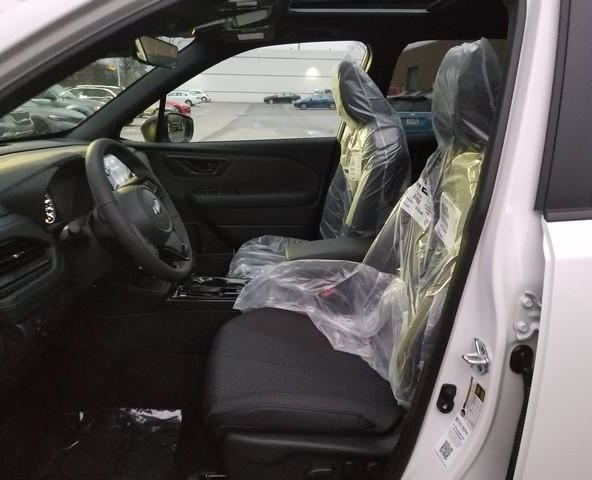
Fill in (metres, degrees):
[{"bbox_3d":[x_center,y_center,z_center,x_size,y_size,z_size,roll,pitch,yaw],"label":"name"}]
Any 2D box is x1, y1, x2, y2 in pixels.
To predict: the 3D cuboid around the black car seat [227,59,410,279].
[{"bbox_3d":[0.055,-0.173,1.942,0.740,1.050,0.540,-1,17,-7],"label":"black car seat"}]

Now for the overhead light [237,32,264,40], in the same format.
[{"bbox_3d":[-0.141,-0.633,1.495,0.088,0.025,0.050,-1,17,-7],"label":"overhead light"}]

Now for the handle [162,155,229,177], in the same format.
[{"bbox_3d":[-0.442,-0.335,2.159,0.290,0.095,0.050,-1,17,-7],"label":"handle"}]

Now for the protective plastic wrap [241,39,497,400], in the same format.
[{"bbox_3d":[0.174,-0.083,1.210,0.720,0.820,0.560,-1,17,-7],"label":"protective plastic wrap"}]

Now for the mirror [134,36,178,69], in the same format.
[{"bbox_3d":[-0.398,-0.533,1.365,0.038,0.067,0.225,3,17,6],"label":"mirror"}]

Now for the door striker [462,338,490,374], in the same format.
[{"bbox_3d":[0.318,0.204,0.848,0.045,0.058,0.042,14,21,36],"label":"door striker"}]

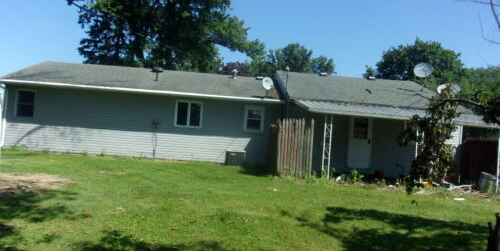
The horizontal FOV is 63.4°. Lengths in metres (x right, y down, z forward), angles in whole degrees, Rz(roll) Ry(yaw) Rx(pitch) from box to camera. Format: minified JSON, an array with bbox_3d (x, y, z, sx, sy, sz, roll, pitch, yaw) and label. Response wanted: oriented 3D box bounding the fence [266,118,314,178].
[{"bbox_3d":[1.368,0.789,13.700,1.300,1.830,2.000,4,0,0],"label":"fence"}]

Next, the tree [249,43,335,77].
[{"bbox_3d":[4.349,-3.652,45.000,9.800,11.100,9.500,4,0,0],"label":"tree"}]

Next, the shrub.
[{"bbox_3d":[3.470,1.651,13.300,0.570,0.440,0.500,4,0,0],"label":"shrub"}]

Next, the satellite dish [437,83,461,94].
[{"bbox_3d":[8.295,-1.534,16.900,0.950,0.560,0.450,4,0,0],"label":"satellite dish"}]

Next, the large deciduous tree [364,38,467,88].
[{"bbox_3d":[16.962,-3.110,42.000,10.600,11.800,10.300,4,0,0],"label":"large deciduous tree"}]

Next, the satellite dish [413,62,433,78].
[{"bbox_3d":[8.190,-2.611,19.200,0.920,0.760,0.400,4,0,-5],"label":"satellite dish"}]

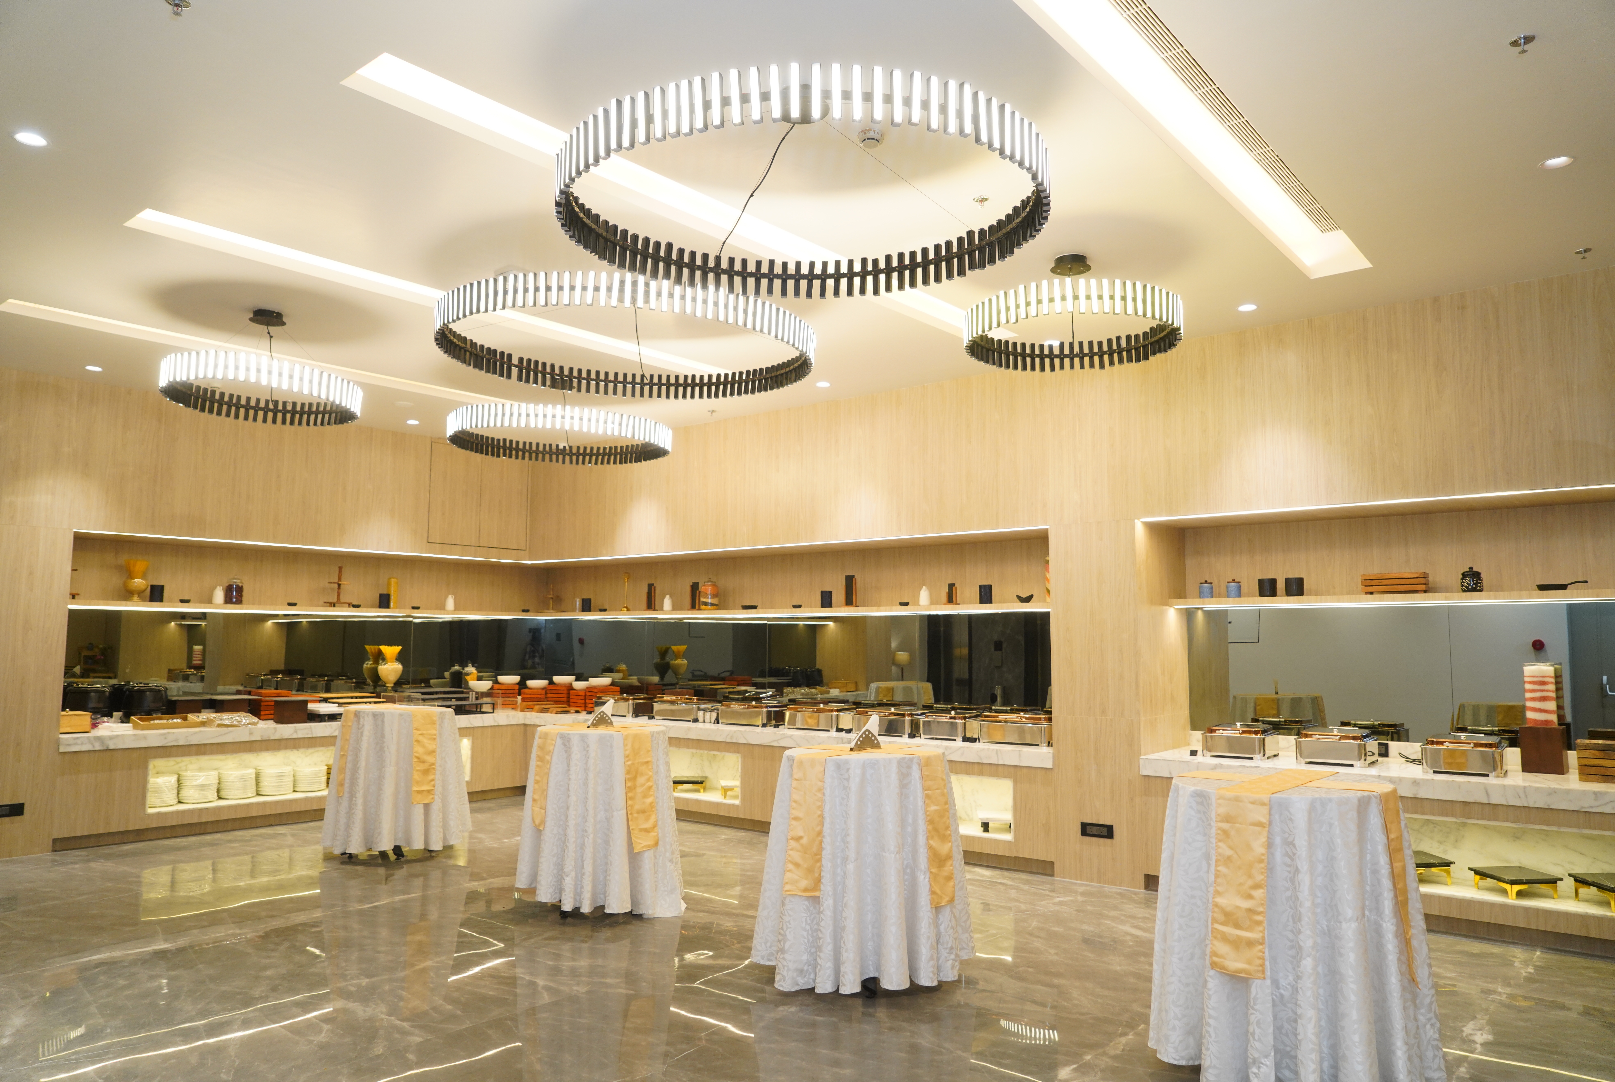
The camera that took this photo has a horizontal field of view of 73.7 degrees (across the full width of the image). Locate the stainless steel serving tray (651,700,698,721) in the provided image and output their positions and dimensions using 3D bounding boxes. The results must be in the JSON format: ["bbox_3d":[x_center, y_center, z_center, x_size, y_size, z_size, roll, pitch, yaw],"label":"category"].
[{"bbox_3d":[-1.149,1.621,10.352,0.570,0.195,0.390,-4,-7,38],"label":"stainless steel serving tray"}]

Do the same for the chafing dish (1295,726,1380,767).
[{"bbox_3d":[3.351,1.294,6.820,0.410,0.215,0.410,-4,-7,38],"label":"chafing dish"}]

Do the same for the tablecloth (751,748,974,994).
[{"bbox_3d":[0.295,1.582,5.449,1.100,1.030,1.100,0,-5,0],"label":"tablecloth"}]

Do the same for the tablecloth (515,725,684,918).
[{"bbox_3d":[-1.281,1.700,6.734,1.000,1.051,1.000,0,-5,0],"label":"tablecloth"}]

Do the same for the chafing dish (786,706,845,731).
[{"bbox_3d":[0.159,1.514,9.262,0.560,0.205,0.420,-4,-7,40],"label":"chafing dish"}]

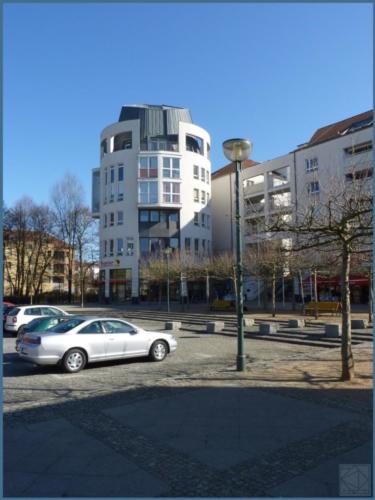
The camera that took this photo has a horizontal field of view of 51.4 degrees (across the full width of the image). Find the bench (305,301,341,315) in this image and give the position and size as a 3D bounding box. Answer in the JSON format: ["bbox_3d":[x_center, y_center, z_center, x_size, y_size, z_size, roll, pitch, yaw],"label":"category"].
[{"bbox_3d":[8.006,3.514,22.957,0.650,0.820,1.950,5,-8,-41],"label":"bench"}]

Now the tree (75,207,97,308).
[{"bbox_3d":[-10.611,0.667,40.131,2.400,10.100,2.400,0,-6,0],"label":"tree"}]

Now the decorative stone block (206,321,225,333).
[{"bbox_3d":[1.526,4.149,20.986,0.640,0.440,0.640,5,-9,-36],"label":"decorative stone block"}]

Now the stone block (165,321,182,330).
[{"bbox_3d":[-0.781,4.144,21.295,0.570,0.400,0.570,5,-8,-41],"label":"stone block"}]

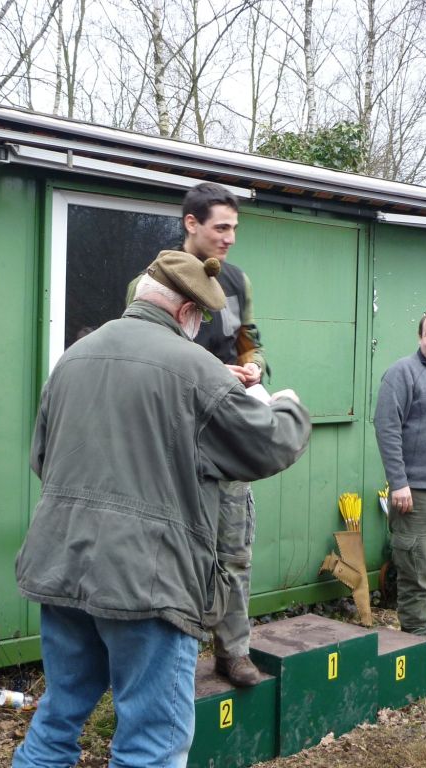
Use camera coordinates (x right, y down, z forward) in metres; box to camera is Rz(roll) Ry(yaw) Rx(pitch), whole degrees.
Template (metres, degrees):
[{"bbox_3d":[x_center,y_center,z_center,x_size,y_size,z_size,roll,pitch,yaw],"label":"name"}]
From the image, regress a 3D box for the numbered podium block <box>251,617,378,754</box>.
[{"bbox_3d":[0.348,1.230,4.067,0.594,0.374,0.388,0,1,-43],"label":"numbered podium block"}]

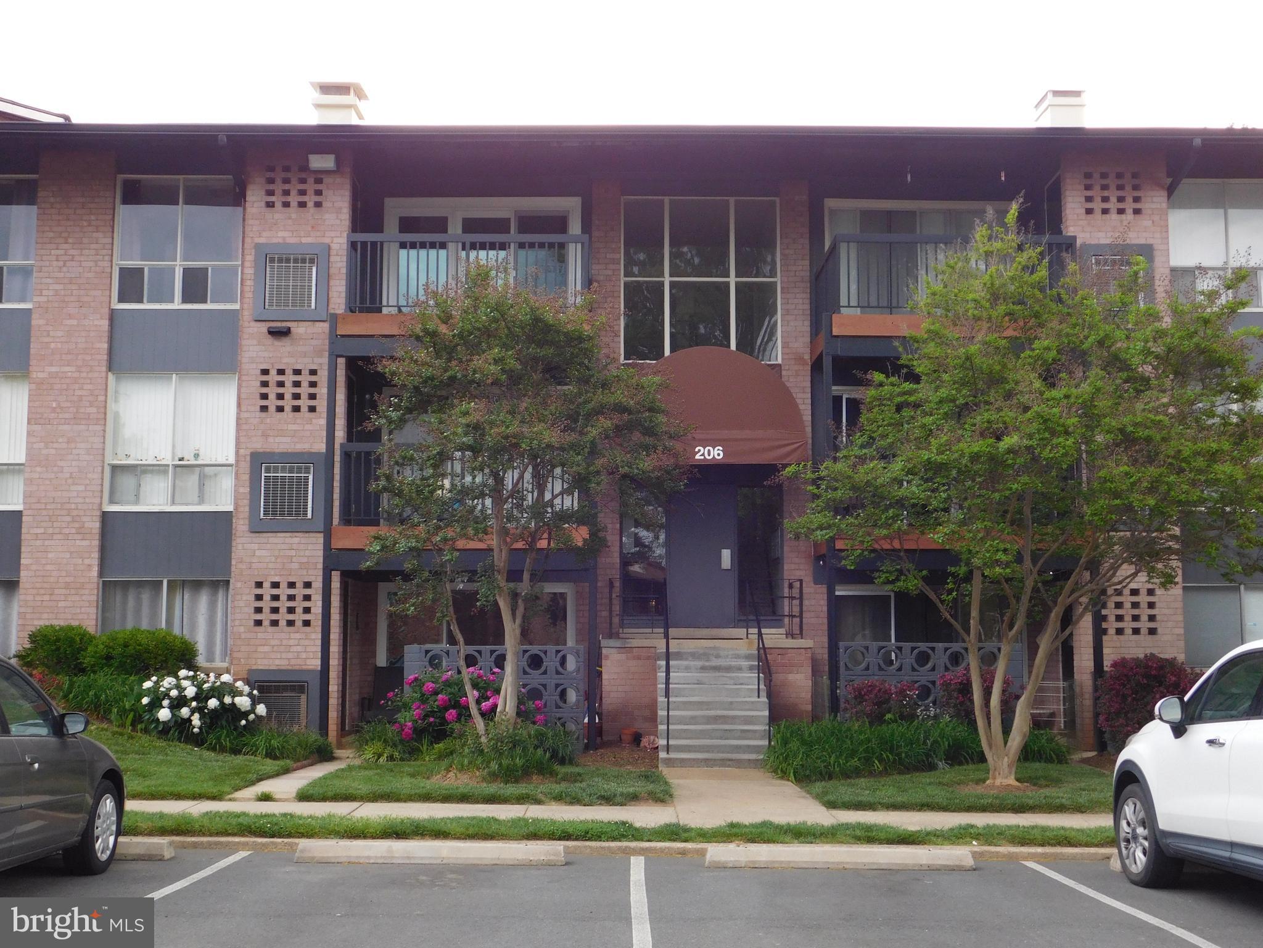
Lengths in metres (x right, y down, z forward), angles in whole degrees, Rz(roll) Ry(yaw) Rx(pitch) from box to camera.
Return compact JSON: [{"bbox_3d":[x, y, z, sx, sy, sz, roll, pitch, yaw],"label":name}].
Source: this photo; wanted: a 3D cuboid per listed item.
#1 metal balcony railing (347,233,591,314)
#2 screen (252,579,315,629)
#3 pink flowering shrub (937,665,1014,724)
[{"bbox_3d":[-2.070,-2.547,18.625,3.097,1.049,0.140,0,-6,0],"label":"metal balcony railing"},{"bbox_3d":[-4.416,1.650,18.556,0.781,0.623,0.130,0,-6,0],"label":"screen"},{"bbox_3d":[4.123,2.759,17.324,0.997,0.953,0.900,0,-6,0],"label":"pink flowering shrub"}]

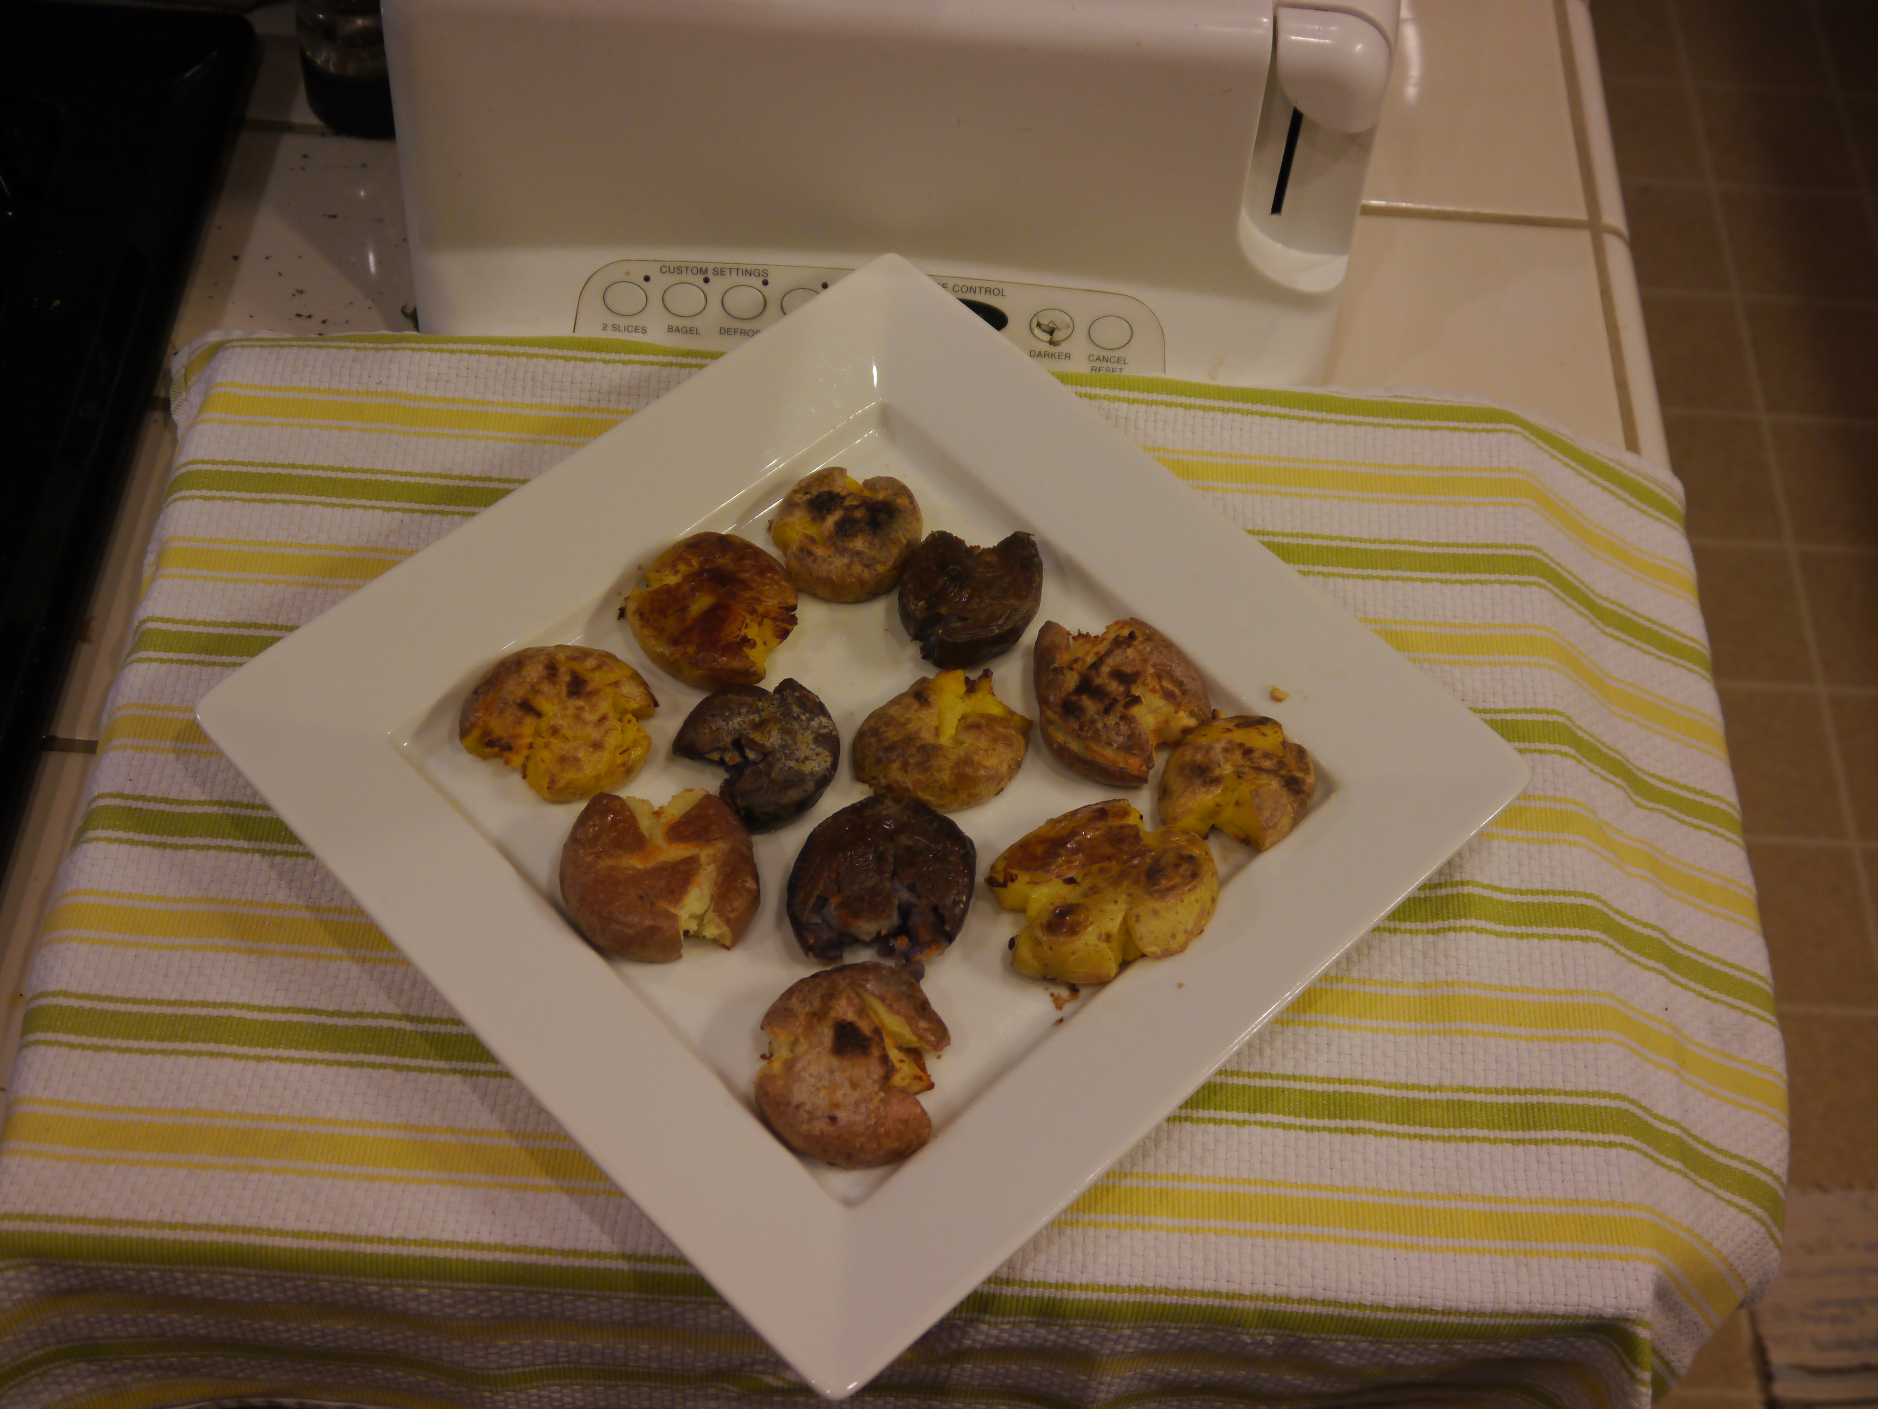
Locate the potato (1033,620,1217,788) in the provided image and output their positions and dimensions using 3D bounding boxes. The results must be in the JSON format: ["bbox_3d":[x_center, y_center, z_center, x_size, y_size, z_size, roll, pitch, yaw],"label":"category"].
[{"bbox_3d":[0.059,-0.002,0.831,0.059,0.026,0.064,-11,57,-11],"label":"potato"}]

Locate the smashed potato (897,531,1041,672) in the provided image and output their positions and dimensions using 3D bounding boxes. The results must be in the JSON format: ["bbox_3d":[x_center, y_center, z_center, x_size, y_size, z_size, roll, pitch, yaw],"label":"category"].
[{"bbox_3d":[0.011,-0.038,0.855,0.047,0.022,0.060,21,57,11],"label":"smashed potato"}]

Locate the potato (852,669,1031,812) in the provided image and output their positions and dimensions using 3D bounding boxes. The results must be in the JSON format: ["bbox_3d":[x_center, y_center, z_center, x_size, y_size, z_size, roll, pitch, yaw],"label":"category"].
[{"bbox_3d":[0.001,0.012,0.820,0.061,0.023,0.048,-23,60,-18],"label":"potato"}]

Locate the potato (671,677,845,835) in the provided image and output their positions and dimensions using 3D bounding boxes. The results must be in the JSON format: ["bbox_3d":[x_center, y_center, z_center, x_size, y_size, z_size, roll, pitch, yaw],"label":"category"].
[{"bbox_3d":[-0.059,0.015,0.814,0.053,0.022,0.054,31,59,17],"label":"potato"}]

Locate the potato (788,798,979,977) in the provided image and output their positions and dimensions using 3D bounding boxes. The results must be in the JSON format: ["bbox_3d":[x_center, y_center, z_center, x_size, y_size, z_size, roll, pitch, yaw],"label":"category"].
[{"bbox_3d":[-0.018,0.058,0.785,0.058,0.025,0.063,2,55,-2],"label":"potato"}]

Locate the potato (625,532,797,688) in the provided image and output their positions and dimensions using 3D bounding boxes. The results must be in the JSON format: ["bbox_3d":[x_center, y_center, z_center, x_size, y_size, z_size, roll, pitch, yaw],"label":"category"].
[{"bbox_3d":[-0.077,-0.032,0.845,0.057,0.024,0.059,2,55,-2],"label":"potato"}]

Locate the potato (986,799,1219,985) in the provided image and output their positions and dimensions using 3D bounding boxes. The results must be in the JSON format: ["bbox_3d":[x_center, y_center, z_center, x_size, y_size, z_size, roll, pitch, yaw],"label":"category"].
[{"bbox_3d":[0.051,0.059,0.787,0.076,0.028,0.059,-19,59,-16],"label":"potato"}]

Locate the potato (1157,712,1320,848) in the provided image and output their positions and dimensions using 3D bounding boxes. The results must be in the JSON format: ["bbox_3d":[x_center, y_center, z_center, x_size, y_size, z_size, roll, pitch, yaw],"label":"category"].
[{"bbox_3d":[0.098,0.026,0.818,0.047,0.021,0.052,39,62,21],"label":"potato"}]

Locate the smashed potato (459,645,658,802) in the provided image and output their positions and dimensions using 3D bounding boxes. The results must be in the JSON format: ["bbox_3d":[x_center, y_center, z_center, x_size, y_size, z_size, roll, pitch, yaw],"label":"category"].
[{"bbox_3d":[-0.124,0.006,0.815,0.065,0.025,0.055,14,56,6],"label":"smashed potato"}]

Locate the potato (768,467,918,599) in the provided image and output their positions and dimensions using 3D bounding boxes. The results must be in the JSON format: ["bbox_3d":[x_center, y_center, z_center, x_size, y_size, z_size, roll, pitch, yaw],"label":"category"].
[{"bbox_3d":[-0.032,-0.059,0.867,0.052,0.022,0.055,2,55,-2],"label":"potato"}]

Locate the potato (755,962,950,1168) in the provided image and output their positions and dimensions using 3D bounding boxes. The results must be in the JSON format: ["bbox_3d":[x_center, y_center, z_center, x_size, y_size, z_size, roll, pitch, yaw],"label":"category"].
[{"bbox_3d":[-0.026,0.109,0.749,0.060,0.026,0.065,5,55,0],"label":"potato"}]

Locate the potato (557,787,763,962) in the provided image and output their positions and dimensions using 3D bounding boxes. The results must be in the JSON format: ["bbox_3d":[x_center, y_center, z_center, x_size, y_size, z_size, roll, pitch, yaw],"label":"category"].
[{"bbox_3d":[-0.088,0.054,0.783,0.065,0.026,0.058,11,55,4],"label":"potato"}]

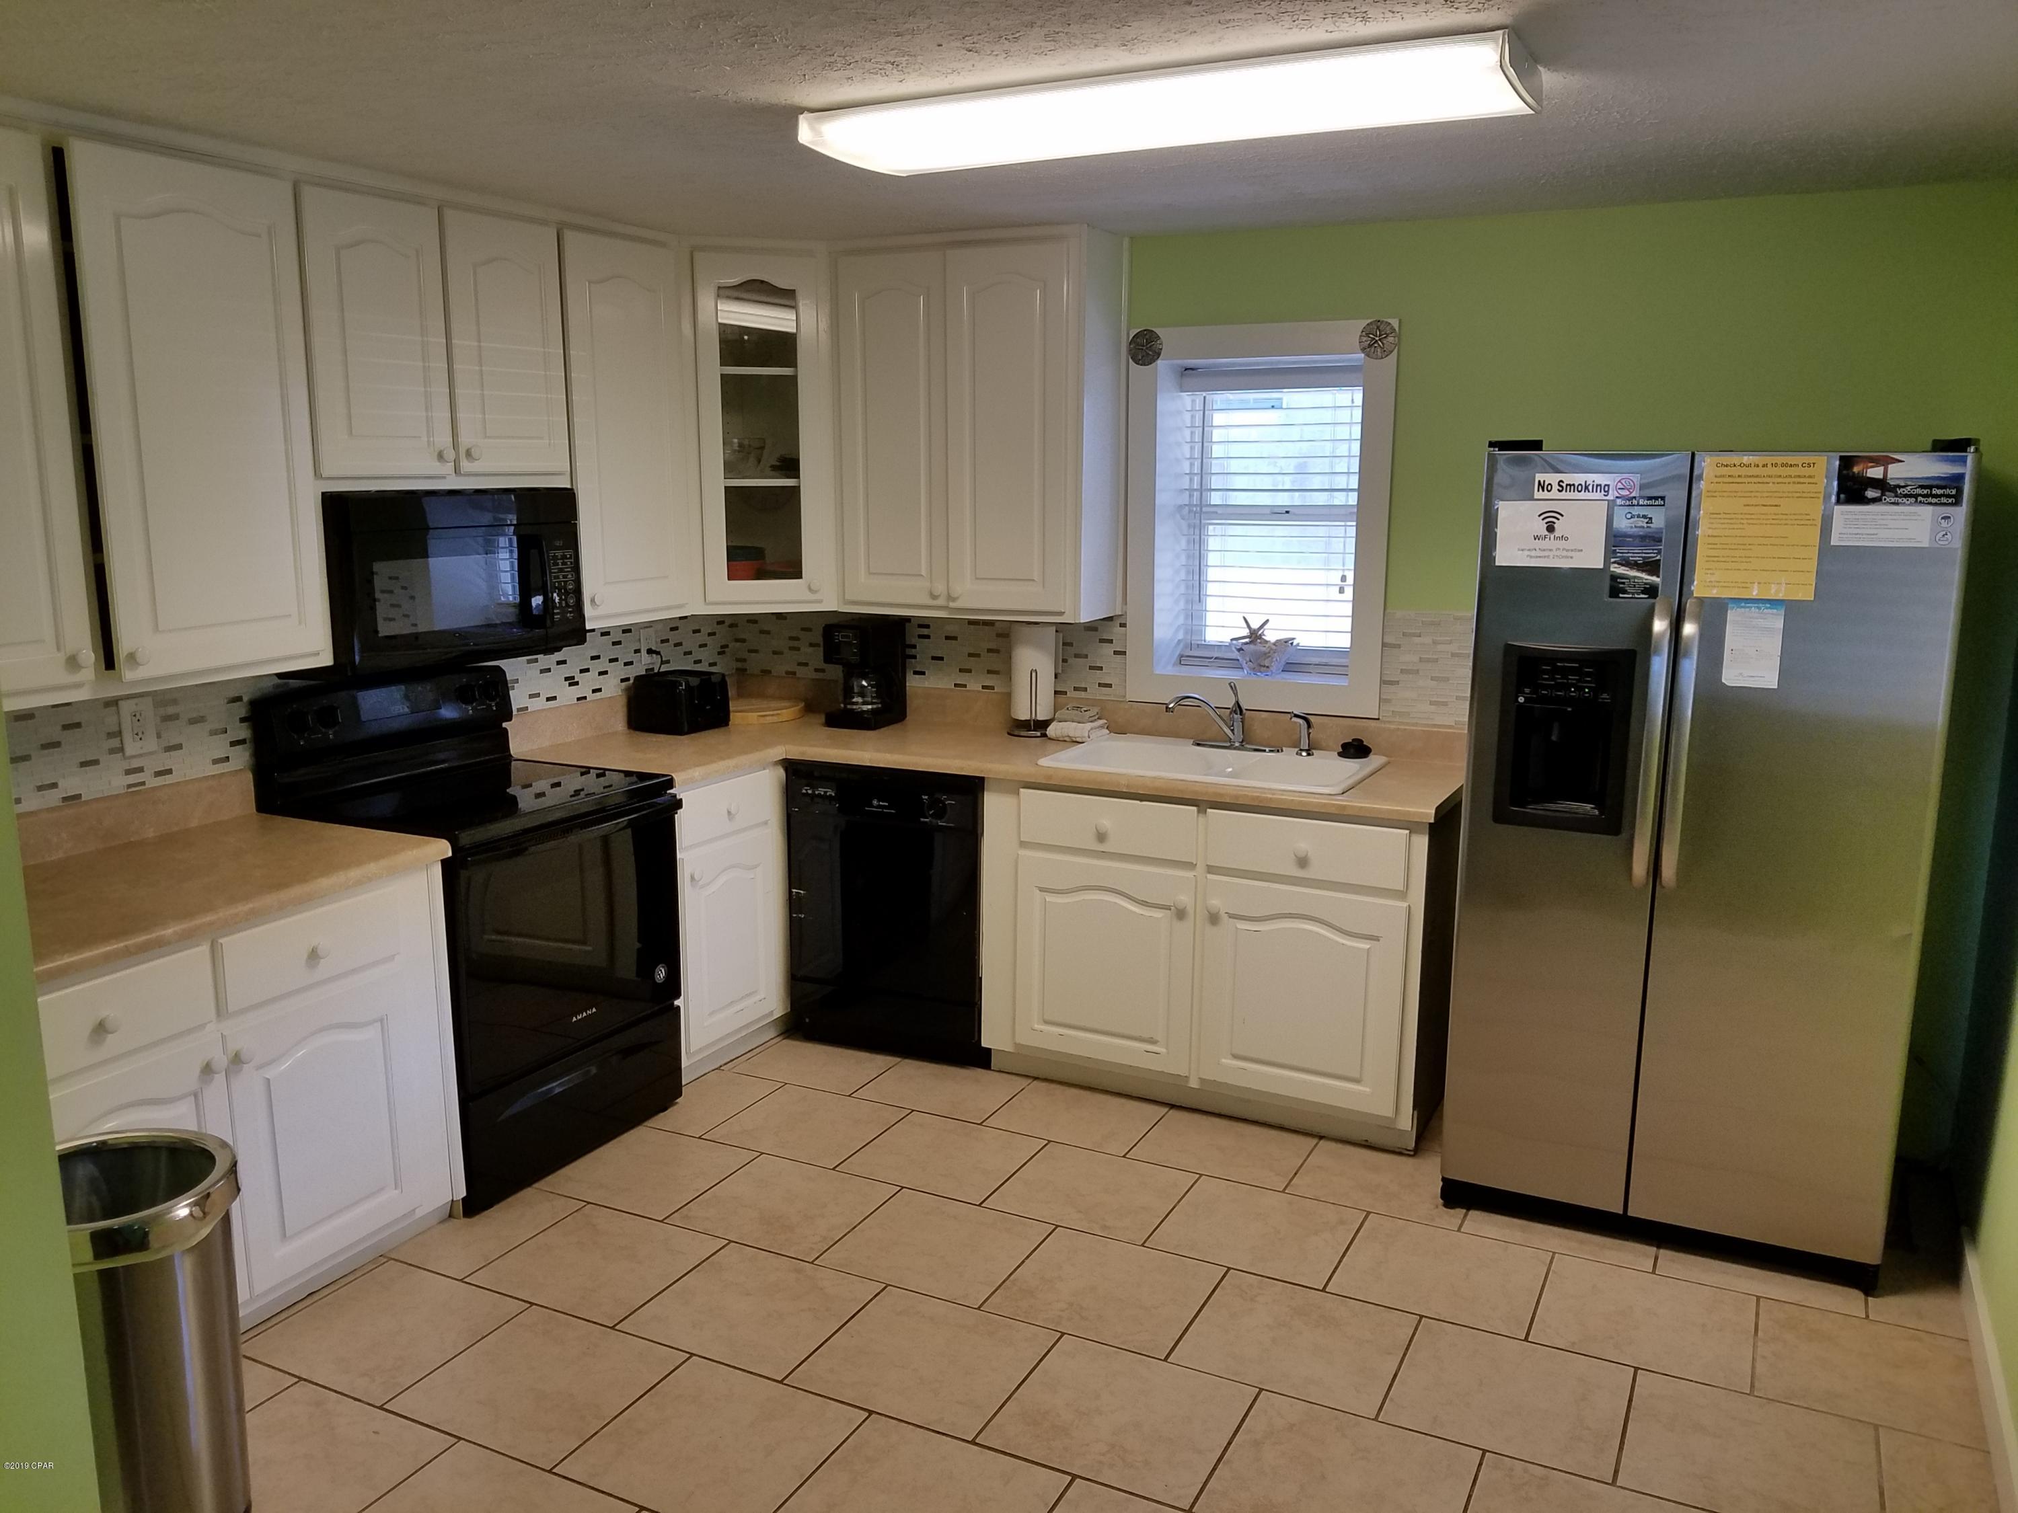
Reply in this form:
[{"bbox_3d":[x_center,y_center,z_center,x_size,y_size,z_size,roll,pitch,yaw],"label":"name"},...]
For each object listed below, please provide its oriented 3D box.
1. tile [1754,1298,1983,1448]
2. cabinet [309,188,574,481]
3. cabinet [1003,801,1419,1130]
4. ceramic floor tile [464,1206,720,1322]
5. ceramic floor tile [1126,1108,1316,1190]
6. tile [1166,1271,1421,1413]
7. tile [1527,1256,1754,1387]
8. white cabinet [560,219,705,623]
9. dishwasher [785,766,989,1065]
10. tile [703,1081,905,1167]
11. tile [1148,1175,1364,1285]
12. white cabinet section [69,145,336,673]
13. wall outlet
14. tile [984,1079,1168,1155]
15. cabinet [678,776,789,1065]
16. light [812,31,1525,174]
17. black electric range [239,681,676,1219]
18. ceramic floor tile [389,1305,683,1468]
[{"bbox_3d":[1.684,1.208,2.982,0.385,0.010,0.402,5,12,26],"label":"tile"},{"bbox_3d":[-1.438,-0.963,3.567,0.310,0.630,0.760,5,12,26],"label":"cabinet"},{"bbox_3d":[0.590,0.472,4.205,1.200,0.835,0.575,5,12,26],"label":"cabinet"},{"bbox_3d":[-0.908,1.126,3.369,0.406,0.010,0.402,5,12,26],"label":"ceramic floor tile"},{"bbox_3d":[0.562,1.002,3.896,0.404,0.010,0.377,5,12,26],"label":"ceramic floor tile"},{"bbox_3d":[0.577,1.171,3.040,0.405,0.010,0.391,6,12,26],"label":"tile"},{"bbox_3d":[1.299,1.153,3.097,0.405,0.012,0.395,5,12,26],"label":"tile"},{"bbox_3d":[-1.154,-0.884,4.155,0.310,1.010,0.460,5,12,26],"label":"white cabinet"},{"bbox_3d":[-0.229,0.415,4.614,0.625,0.868,0.565,5,12,26],"label":"dishwasher"},{"bbox_3d":[-0.530,0.981,4.014,0.405,0.010,0.391,6,12,26],"label":"tile"},{"bbox_3d":[0.571,1.085,3.466,0.404,0.010,0.386,5,12,26],"label":"tile"},{"bbox_3d":[-1.685,-0.659,2.997,0.320,0.963,0.457,5,12,25],"label":"white cabinet section"},{"bbox_3d":[-1.938,-0.062,3.362,0.010,0.126,0.080,5,12,26],"label":"wall outlet"},{"bbox_3d":[0.195,0.967,4.075,0.404,0.010,0.377,5,12,26],"label":"tile"},{"bbox_3d":[-1.032,0.435,4.391,0.585,0.850,0.480,5,12,26],"label":"cabinet"},{"bbox_3d":[0.232,-1.092,2.594,1.230,0.077,0.260,5,12,26],"label":"light"},{"bbox_3d":[-1.301,0.404,3.833,0.645,1.180,0.770,5,12,26],"label":"black electric range"},{"bbox_3d":[-0.892,1.194,2.892,0.405,0.010,0.391,6,12,26],"label":"ceramic floor tile"}]

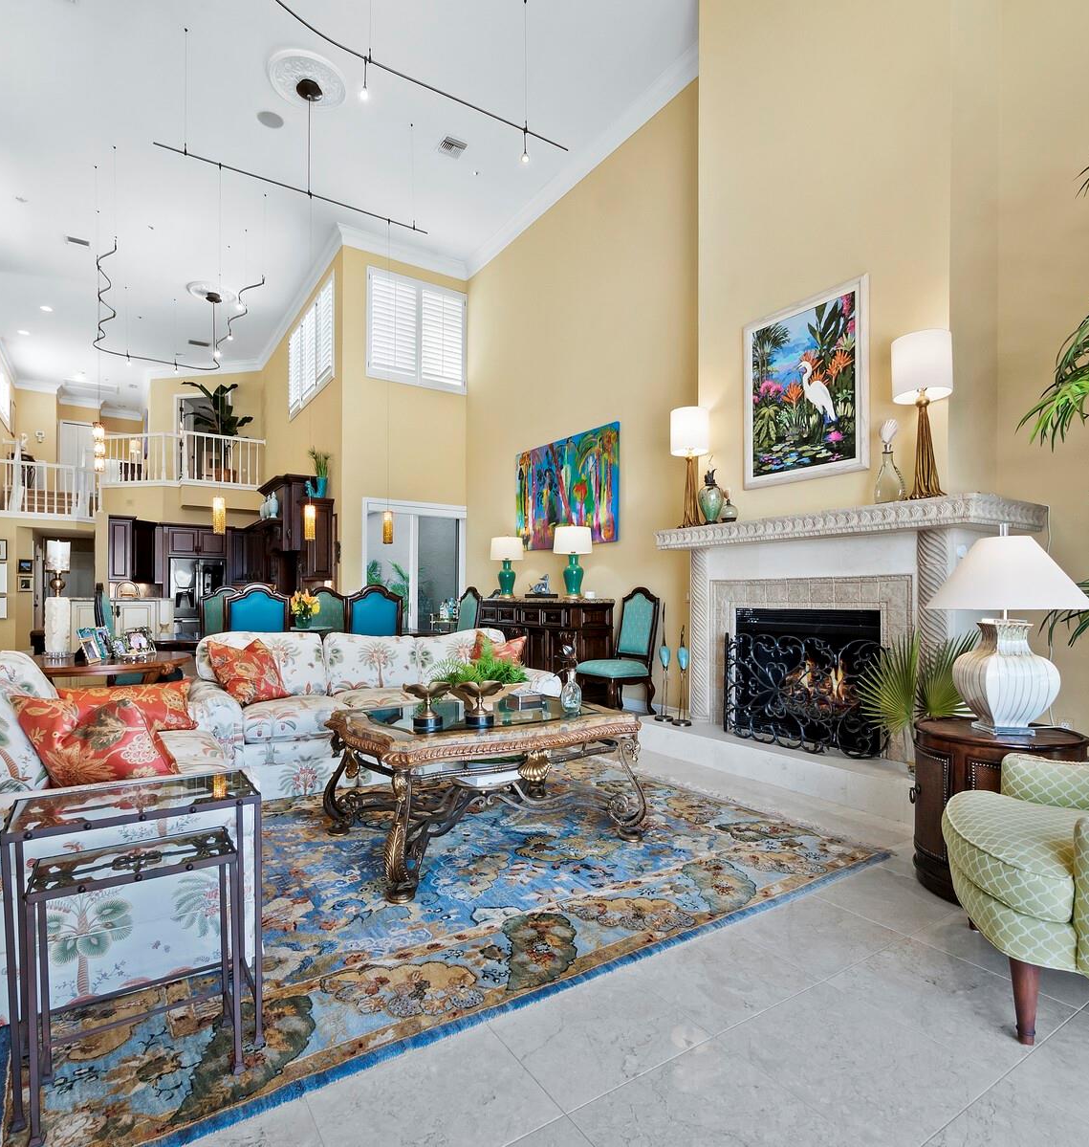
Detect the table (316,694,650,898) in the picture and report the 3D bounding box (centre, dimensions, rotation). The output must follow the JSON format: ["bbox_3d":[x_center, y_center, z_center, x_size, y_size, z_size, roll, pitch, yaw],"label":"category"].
[{"bbox_3d":[-0.327,0.973,2.981,1.250,0.560,0.952,1,-2,-31],"label":"table"}]

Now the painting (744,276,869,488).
[{"bbox_3d":[1.706,-1.198,4.108,0.050,1.170,0.920,1,-2,-35],"label":"painting"}]

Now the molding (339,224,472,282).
[{"bbox_3d":[-1.959,-4.526,8.871,1.964,0.198,0.139,1,-2,-35],"label":"molding"}]

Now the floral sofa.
[{"bbox_3d":[-1.111,0.866,4.180,2.182,0.853,0.942,1,-2,-26],"label":"floral sofa"}]

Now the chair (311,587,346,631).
[{"bbox_3d":[-2.365,0.729,6.772,0.588,1.176,0.620,2,-3,-34],"label":"chair"}]

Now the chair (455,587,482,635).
[{"bbox_3d":[-1.060,0.771,6.698,0.620,1.250,0.540,1,-2,-35],"label":"chair"}]

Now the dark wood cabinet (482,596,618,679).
[{"bbox_3d":[-0.085,0.828,7.160,0.556,1.066,2.142,2,-3,-34],"label":"dark wood cabinet"}]

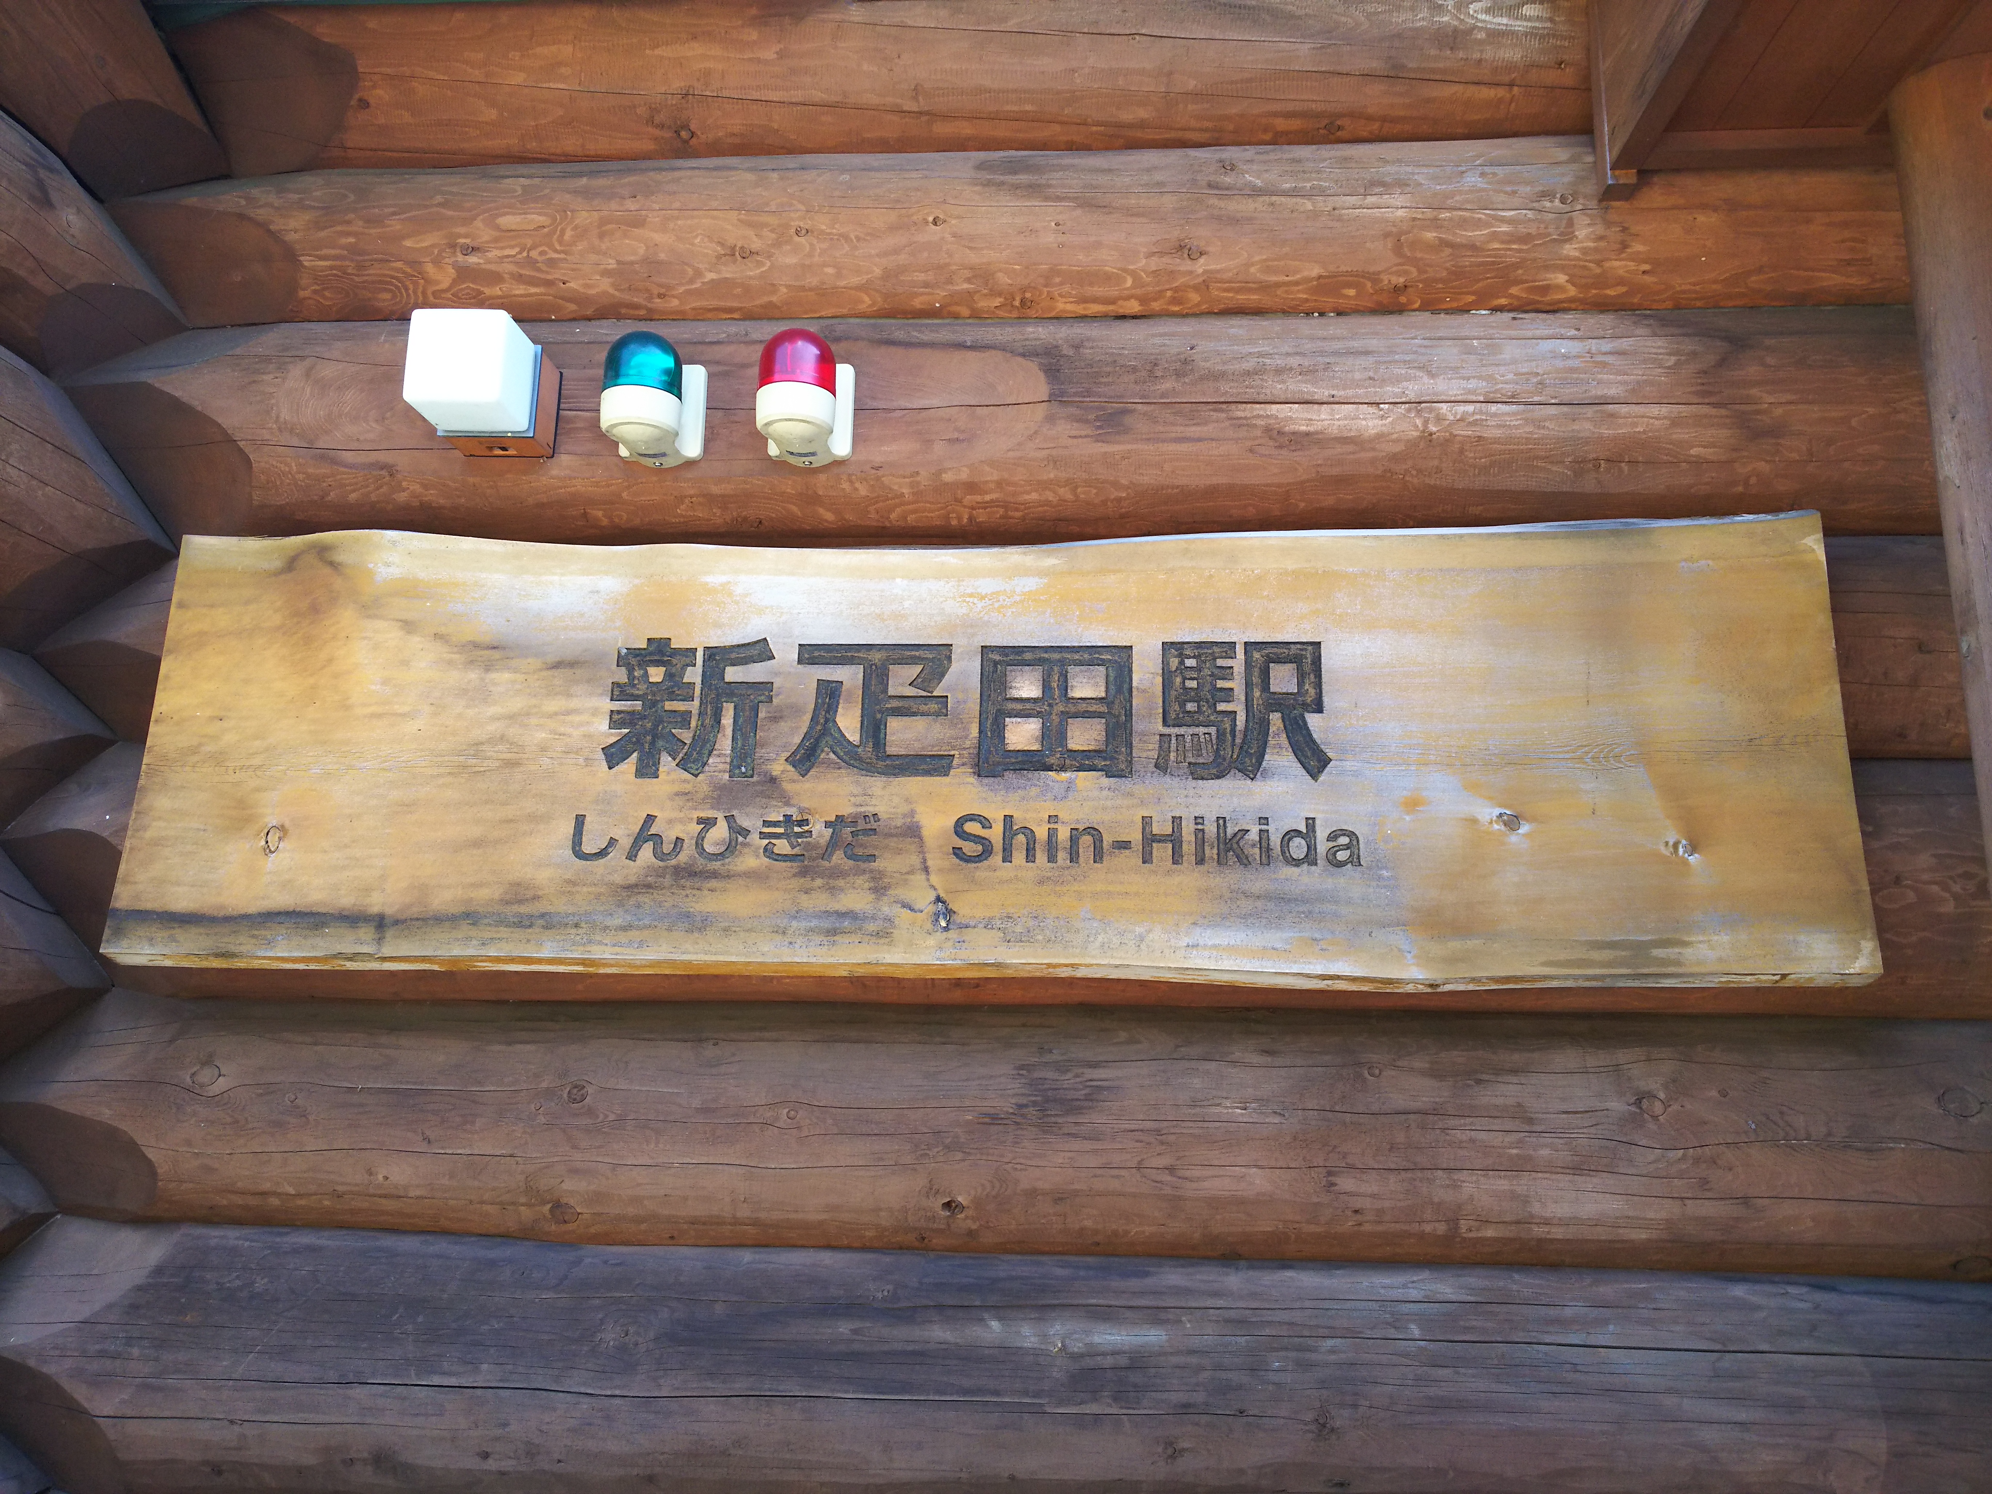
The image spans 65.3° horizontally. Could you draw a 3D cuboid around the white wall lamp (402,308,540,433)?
[{"bbox_3d":[-0.616,-0.437,1.825,0.116,0.114,0.095,0,-15,5],"label":"white wall lamp"}]

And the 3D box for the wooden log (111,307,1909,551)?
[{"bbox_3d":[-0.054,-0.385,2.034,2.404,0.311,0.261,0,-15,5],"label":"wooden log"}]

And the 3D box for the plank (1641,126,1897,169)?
[{"bbox_3d":[0.937,-0.732,1.905,0.307,0.041,0.039,0,-15,5],"label":"plank"}]

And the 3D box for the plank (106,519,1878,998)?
[{"bbox_3d":[-0.041,-0.001,1.770,1.930,0.531,0.048,0,-15,5],"label":"plank"}]

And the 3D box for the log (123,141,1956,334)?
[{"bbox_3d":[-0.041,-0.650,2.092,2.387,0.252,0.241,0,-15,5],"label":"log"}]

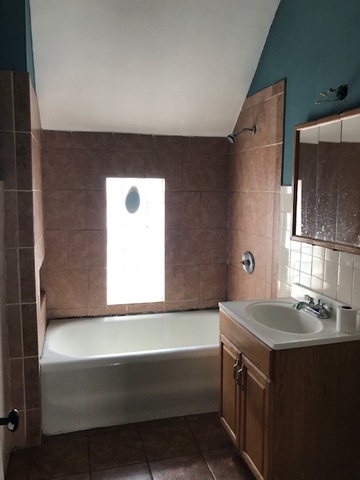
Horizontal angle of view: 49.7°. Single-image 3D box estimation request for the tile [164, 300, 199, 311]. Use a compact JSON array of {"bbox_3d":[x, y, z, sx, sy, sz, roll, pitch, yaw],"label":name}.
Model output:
[{"bbox_3d":[0.013,0.559,3.291,0.295,0.083,0.015,-1,7,-15],"label":"tile"}]

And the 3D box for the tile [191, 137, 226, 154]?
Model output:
[{"bbox_3d":[0.236,-0.791,3.225,0.309,0.138,0.015,-1,8,-15],"label":"tile"}]

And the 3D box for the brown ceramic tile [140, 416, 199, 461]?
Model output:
[{"bbox_3d":[-0.068,1.196,2.331,0.308,0.015,0.353,-1,7,-15],"label":"brown ceramic tile"}]

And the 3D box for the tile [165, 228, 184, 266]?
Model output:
[{"bbox_3d":[-0.049,0.061,3.214,0.153,0.307,0.015,-1,7,-15],"label":"tile"}]

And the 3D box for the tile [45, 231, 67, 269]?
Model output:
[{"bbox_3d":[-0.945,0.075,2.962,0.152,0.304,0.010,-1,6,-16],"label":"tile"}]

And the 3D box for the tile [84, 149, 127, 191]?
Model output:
[{"bbox_3d":[-0.570,-0.545,3.002,0.304,0.304,0.010,-1,6,-16],"label":"tile"}]

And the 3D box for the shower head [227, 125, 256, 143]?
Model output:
[{"bbox_3d":[0.435,-0.766,2.808,0.225,0.134,0.072,-1,8,-15],"label":"shower head"}]

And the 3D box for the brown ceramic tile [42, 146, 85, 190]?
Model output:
[{"bbox_3d":[-0.866,-0.539,2.920,0.304,0.304,0.010,-1,6,-16],"label":"brown ceramic tile"}]

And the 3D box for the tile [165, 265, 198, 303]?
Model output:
[{"bbox_3d":[0.018,0.363,3.261,0.295,0.304,0.010,-1,6,-16],"label":"tile"}]

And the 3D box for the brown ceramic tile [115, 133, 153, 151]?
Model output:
[{"bbox_3d":[-0.369,-0.763,3.036,0.304,0.118,0.010,-1,6,-16],"label":"brown ceramic tile"}]

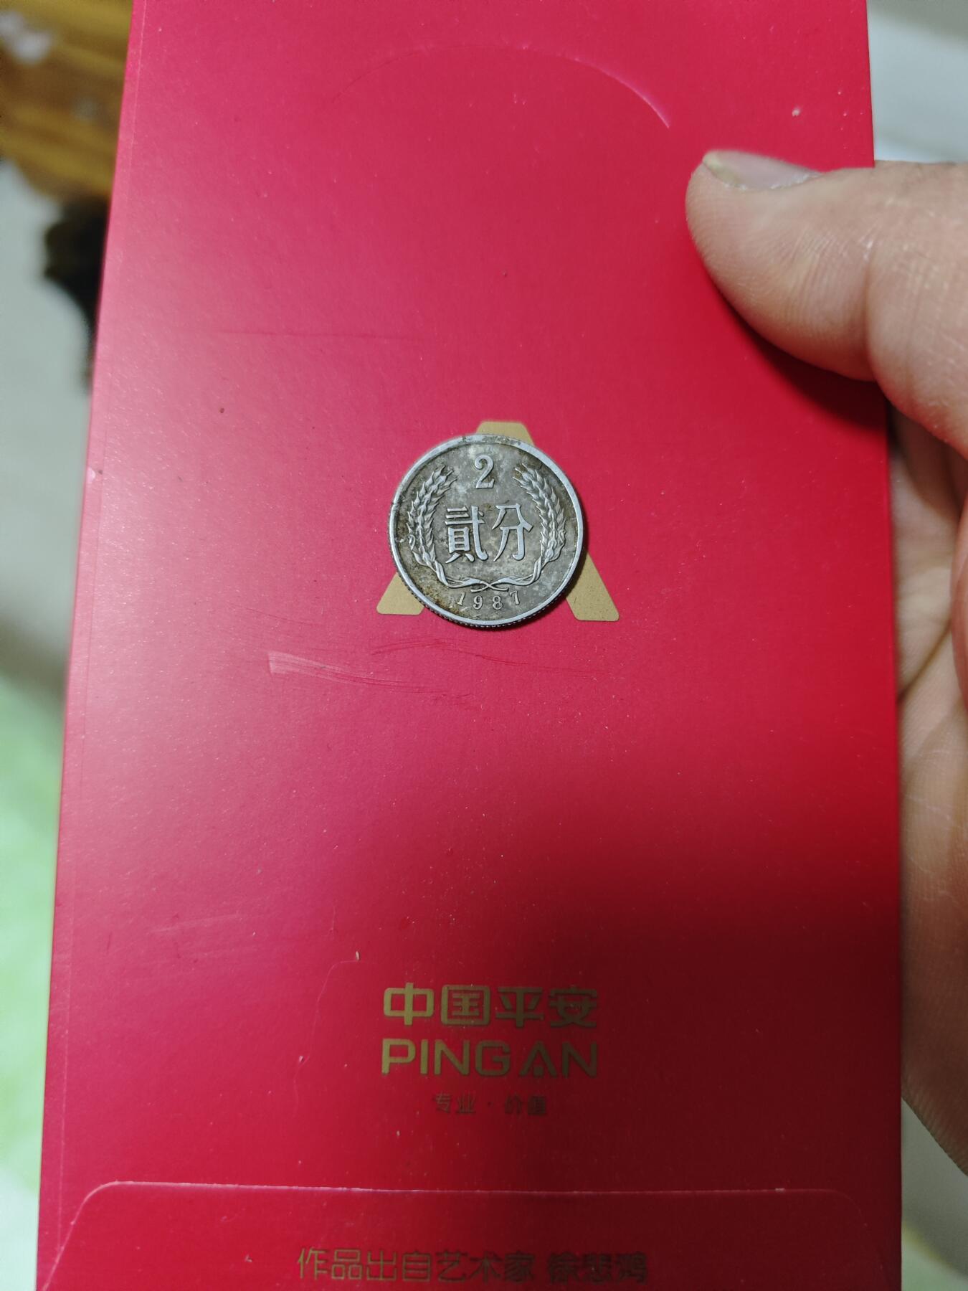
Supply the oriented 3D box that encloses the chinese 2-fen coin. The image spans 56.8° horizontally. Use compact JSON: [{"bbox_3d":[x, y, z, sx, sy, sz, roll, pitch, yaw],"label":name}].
[{"bbox_3d":[0.000,-0.012,0.097,0.021,0.002,0.021,2,83,-2],"label":"chinese 2-fen coin"}]

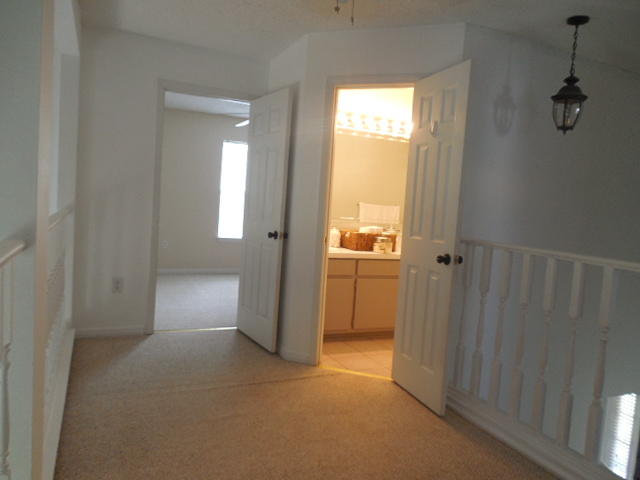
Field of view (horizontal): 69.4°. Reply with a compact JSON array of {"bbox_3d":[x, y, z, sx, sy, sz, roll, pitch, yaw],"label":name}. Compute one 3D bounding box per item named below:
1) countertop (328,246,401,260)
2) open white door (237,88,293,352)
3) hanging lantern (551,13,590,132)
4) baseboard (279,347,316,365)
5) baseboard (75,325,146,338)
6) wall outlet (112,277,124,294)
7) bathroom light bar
[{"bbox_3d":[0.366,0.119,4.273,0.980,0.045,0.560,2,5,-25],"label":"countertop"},{"bbox_3d":[-0.475,-0.156,3.841,0.037,2.033,0.700,1,6,-33],"label":"open white door"},{"bbox_3d":[1.563,-1.005,2.869,0.220,0.692,0.220,2,5,-25],"label":"hanging lantern"},{"bbox_3d":[-0.155,0.879,3.517,0.250,0.092,0.018,5,5,20],"label":"baseboard"},{"bbox_3d":[-1.724,0.754,3.809,0.540,0.088,0.016,2,5,-25],"label":"baseboard"},{"bbox_3d":[-1.657,0.374,3.792,0.077,0.122,0.010,2,5,-25],"label":"wall outlet"},{"bbox_3d":[0.557,-1.102,4.481,0.950,0.140,0.120,2,5,-25],"label":"bathroom light bar"}]

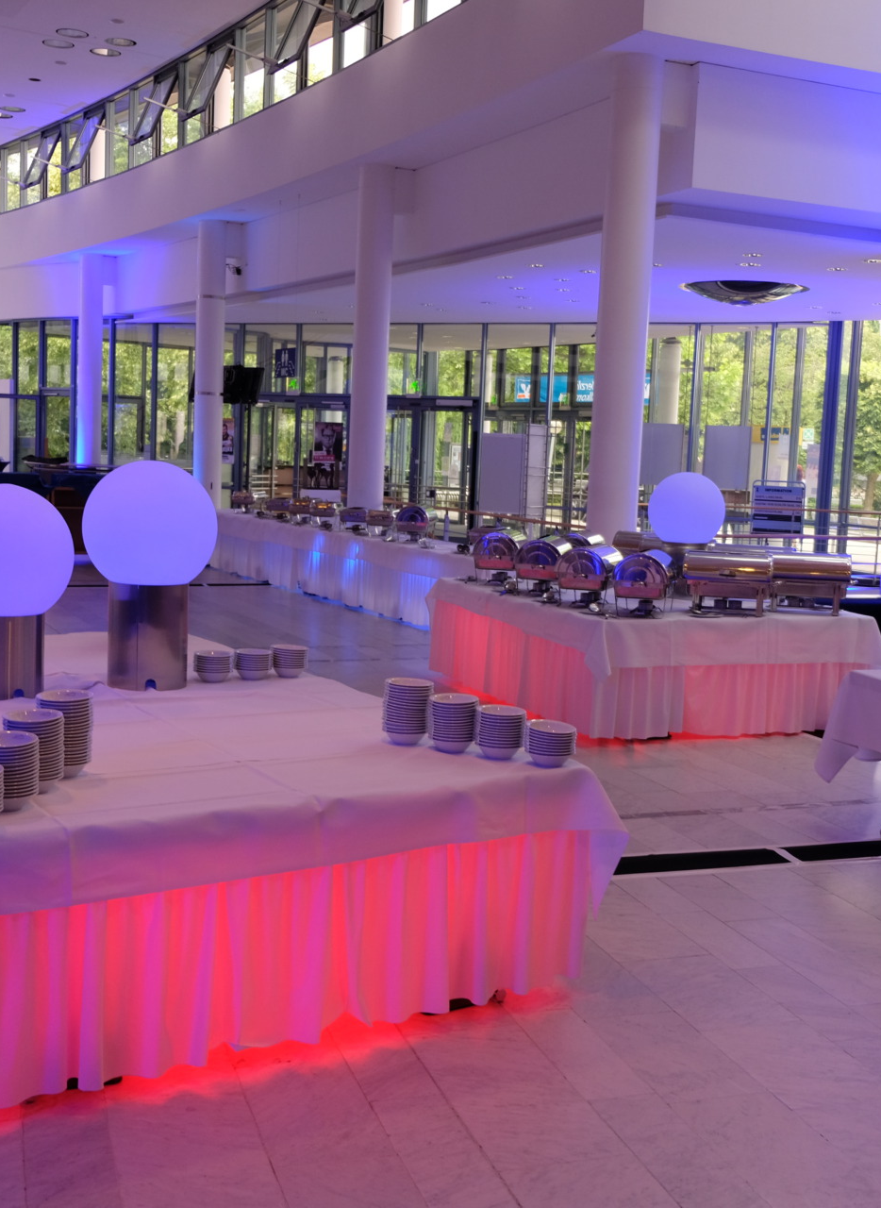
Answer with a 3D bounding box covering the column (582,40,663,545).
[{"bbox_3d":[1.552,-2.102,11.654,0.445,4.980,0.445,2,7,0],"label":"column"}]

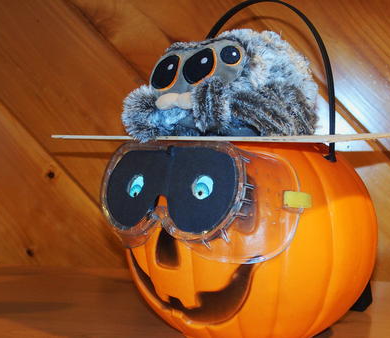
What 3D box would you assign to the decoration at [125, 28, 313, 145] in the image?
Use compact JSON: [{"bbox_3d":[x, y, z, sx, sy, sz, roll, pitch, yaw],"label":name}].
[{"bbox_3d":[0.021,-0.069,0.605,0.128,0.094,0.140,2,3,42],"label":"decoration"}]

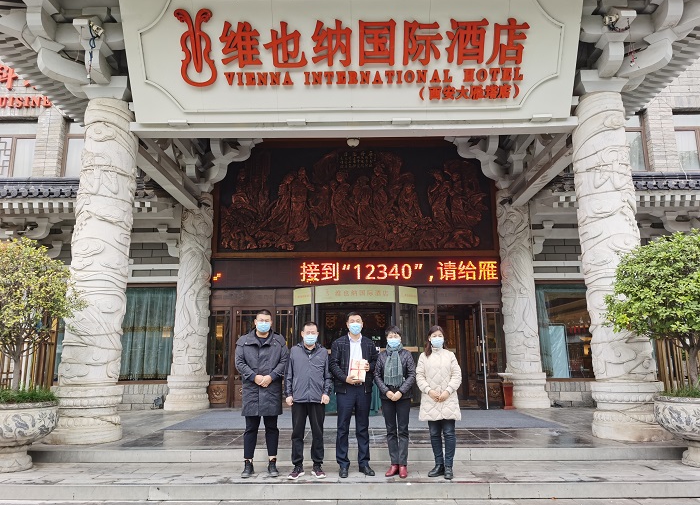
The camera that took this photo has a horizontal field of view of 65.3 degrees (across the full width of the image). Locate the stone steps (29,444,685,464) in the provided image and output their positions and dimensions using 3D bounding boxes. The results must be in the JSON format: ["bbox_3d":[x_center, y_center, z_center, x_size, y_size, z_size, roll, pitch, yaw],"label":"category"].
[{"bbox_3d":[0.044,2.533,6.907,8.300,0.147,0.360,-1,-10,1],"label":"stone steps"}]

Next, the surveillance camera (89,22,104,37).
[{"bbox_3d":[-3.763,-3.309,8.121,0.250,0.140,0.140,30,1,22],"label":"surveillance camera"}]

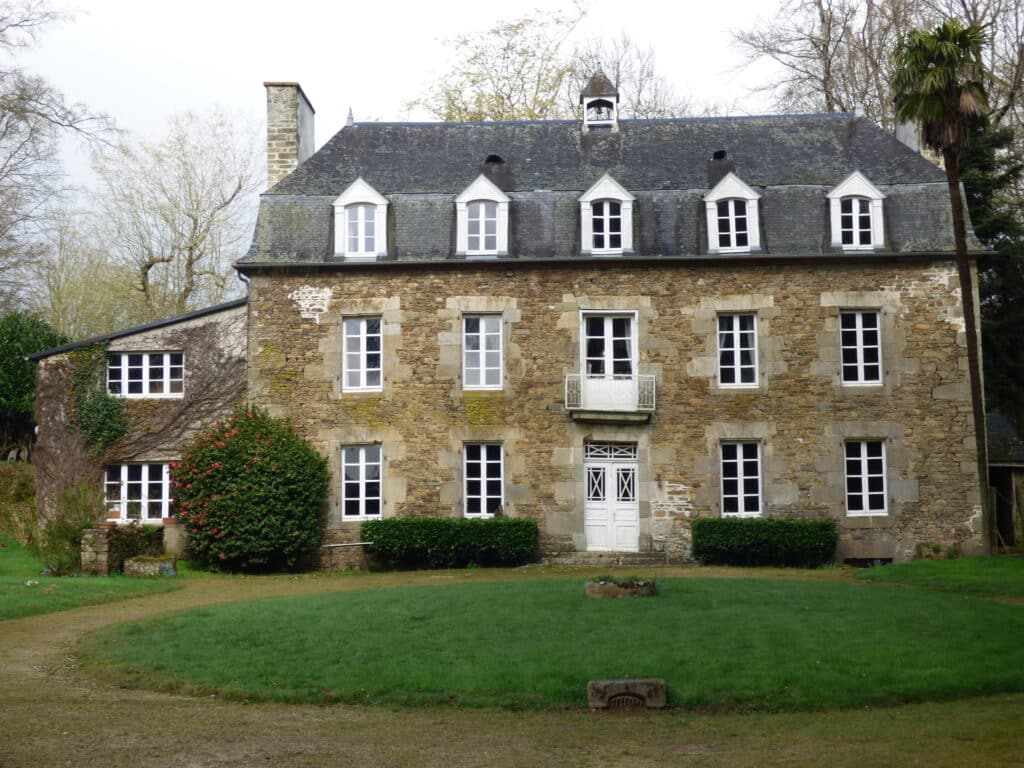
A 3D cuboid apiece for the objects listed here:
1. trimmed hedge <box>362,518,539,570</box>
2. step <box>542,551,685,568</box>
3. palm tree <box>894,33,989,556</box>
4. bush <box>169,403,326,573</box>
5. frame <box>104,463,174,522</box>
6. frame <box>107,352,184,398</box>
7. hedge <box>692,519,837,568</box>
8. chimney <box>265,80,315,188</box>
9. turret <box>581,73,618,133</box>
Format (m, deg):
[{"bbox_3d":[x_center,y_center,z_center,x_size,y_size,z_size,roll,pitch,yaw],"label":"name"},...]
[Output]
[{"bbox_3d":[-1.523,4.062,41.183,4.411,1.294,1.100,-1,-6,2],"label":"trimmed hedge"},{"bbox_3d":[2.601,4.465,41.483,3.529,0.389,0.950,-1,-6,2],"label":"step"},{"bbox_3d":[11.012,-2.593,41.048,2.469,13.627,2.300,-1,-6,2],"label":"palm tree"},{"bbox_3d":[-6.532,2.611,40.620,3.922,4.114,3.700,-1,-6,2],"label":"bush"},{"bbox_3d":[-9.797,2.899,43.486,2.213,1.601,0.120,-1,-6,2],"label":"frame"},{"bbox_3d":[-9.854,-0.230,43.799,2.120,1.245,0.120,-1,-6,2],"label":"frame"},{"bbox_3d":[6.284,4.007,40.880,3.555,1.235,1.100,-1,-6,2],"label":"hedge"},{"bbox_3d":[-6.446,-6.873,47.443,0.967,3.030,2.950,-1,-6,2],"label":"chimney"},{"bbox_3d":[2.534,-8.075,47.208,1.093,1.767,1.050,-1,-6,2],"label":"turret"}]

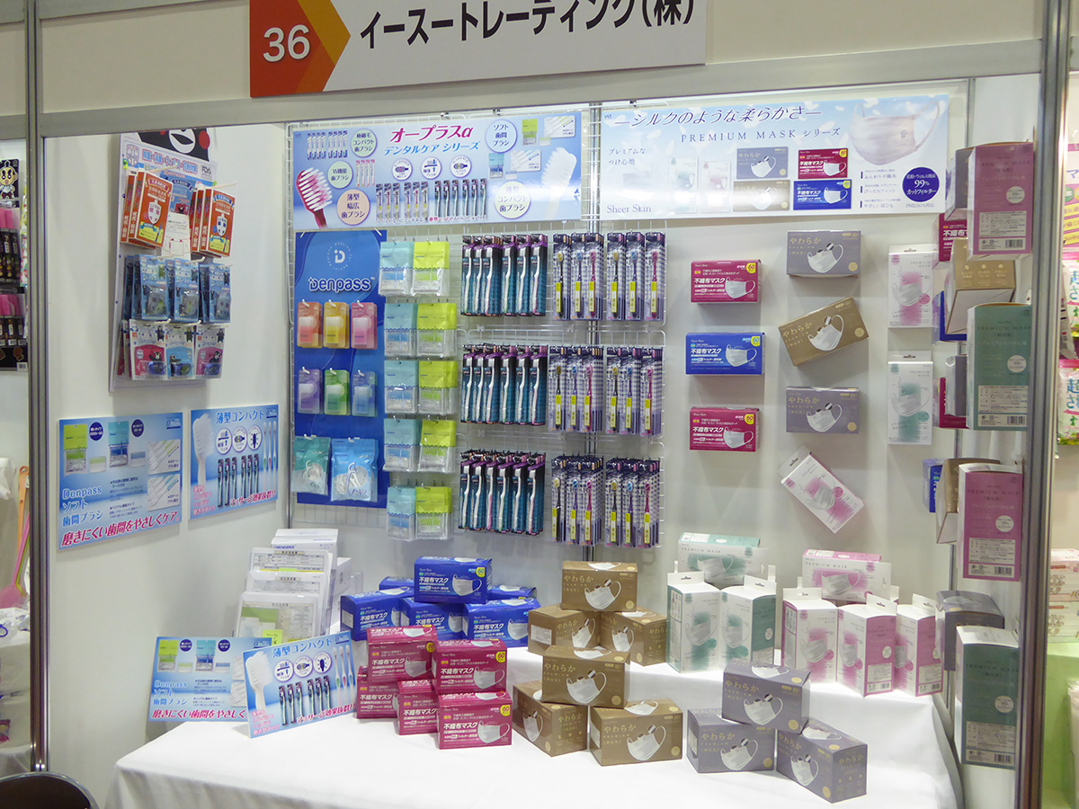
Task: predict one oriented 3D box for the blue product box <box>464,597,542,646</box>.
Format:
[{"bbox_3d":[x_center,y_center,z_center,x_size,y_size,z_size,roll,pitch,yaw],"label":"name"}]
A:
[{"bbox_3d":[-0.104,0.605,2.679,0.202,0.106,0.080,0,3,-13],"label":"blue product box"}]

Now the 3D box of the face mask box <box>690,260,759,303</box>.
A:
[{"bbox_3d":[0.500,-0.325,2.583,0.173,0.105,0.092,1,3,17],"label":"face mask box"}]

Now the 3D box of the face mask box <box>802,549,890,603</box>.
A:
[{"bbox_3d":[0.801,0.447,2.518,0.211,0.105,0.088,2,3,19],"label":"face mask box"}]

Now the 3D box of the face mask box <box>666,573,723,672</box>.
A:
[{"bbox_3d":[0.399,0.563,2.501,0.107,0.238,0.085,0,3,-18],"label":"face mask box"}]

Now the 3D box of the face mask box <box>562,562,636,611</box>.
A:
[{"bbox_3d":[0.165,0.499,2.650,0.201,0.110,0.097,1,3,3],"label":"face mask box"}]

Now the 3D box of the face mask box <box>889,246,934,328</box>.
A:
[{"bbox_3d":[0.940,-0.300,2.454,0.104,0.213,0.086,1,2,17],"label":"face mask box"}]

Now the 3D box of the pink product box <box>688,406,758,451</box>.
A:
[{"bbox_3d":[0.499,0.067,2.599,0.173,0.105,0.092,1,2,17],"label":"pink product box"}]

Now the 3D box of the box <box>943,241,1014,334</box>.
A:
[{"bbox_3d":[0.851,-0.228,1.879,0.097,0.110,0.201,-1,-20,17],"label":"box"}]

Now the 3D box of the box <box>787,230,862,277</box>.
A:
[{"bbox_3d":[0.739,-0.389,2.508,0.179,0.110,0.098,2,4,16],"label":"box"}]

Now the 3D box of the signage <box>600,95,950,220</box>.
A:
[{"bbox_3d":[0.601,-0.654,2.570,0.900,0.300,0.010,2,3,17],"label":"signage"}]

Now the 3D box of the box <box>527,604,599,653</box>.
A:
[{"bbox_3d":[0.071,0.614,2.663,0.095,0.111,0.203,3,3,39],"label":"box"}]

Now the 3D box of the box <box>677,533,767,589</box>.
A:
[{"bbox_3d":[0.493,0.418,2.575,0.232,0.107,0.085,1,3,14],"label":"box"}]

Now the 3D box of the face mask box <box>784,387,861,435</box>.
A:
[{"bbox_3d":[0.753,0.016,2.568,0.181,0.112,0.100,2,3,16],"label":"face mask box"}]

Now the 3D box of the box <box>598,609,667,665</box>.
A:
[{"bbox_3d":[0.233,0.620,2.594,0.095,0.111,0.203,-2,4,-44],"label":"box"}]

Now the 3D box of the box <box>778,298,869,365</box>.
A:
[{"bbox_3d":[0.741,-0.186,2.519,0.198,0.111,0.085,-23,-5,17],"label":"box"}]

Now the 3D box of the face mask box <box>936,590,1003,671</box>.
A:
[{"bbox_3d":[0.833,0.443,1.877,0.098,0.110,0.179,1,2,17],"label":"face mask box"}]

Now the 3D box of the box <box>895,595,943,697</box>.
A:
[{"bbox_3d":[0.917,0.587,2.363,0.088,0.217,0.105,0,3,-24],"label":"box"}]

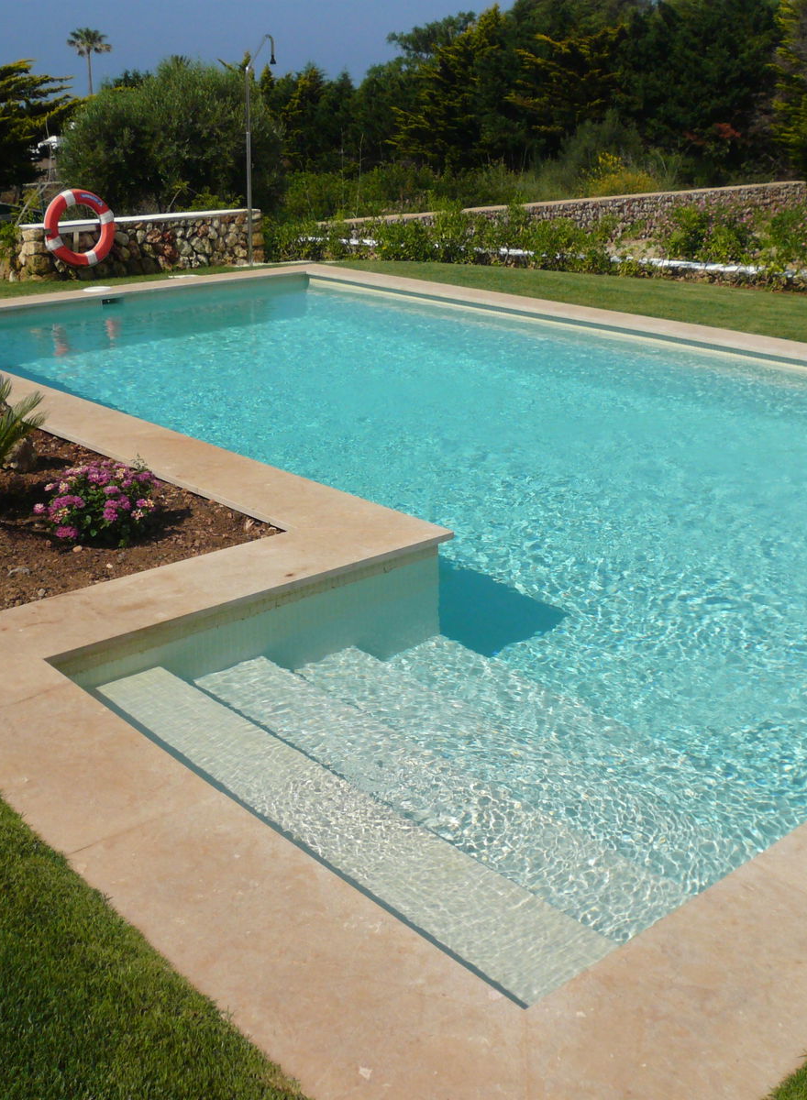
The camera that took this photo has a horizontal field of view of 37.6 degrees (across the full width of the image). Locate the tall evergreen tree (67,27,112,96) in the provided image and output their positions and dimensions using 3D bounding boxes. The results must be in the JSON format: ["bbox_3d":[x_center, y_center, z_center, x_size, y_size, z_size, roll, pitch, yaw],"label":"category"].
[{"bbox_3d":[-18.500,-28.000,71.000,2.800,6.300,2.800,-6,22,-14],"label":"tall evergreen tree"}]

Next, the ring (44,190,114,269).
[{"bbox_3d":[-3.000,-2.985,10.980,0.710,0.710,0.110,-17,27,-38],"label":"ring"}]

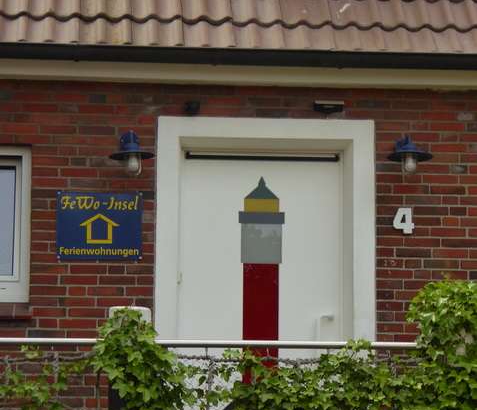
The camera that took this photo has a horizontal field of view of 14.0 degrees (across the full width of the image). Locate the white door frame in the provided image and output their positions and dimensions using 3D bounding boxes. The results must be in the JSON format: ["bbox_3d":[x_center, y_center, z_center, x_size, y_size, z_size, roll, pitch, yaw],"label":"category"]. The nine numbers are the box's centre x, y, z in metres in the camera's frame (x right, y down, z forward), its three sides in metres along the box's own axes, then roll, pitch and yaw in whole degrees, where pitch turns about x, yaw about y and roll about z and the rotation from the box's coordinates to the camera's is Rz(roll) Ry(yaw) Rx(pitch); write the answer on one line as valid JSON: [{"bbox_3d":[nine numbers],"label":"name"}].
[{"bbox_3d":[0.155,0.632,11.528,1.300,2.300,0.200,1,-8,-7],"label":"white door frame"}]

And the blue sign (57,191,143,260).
[{"bbox_3d":[-0.808,0.125,11.377,0.495,0.395,0.020,1,-8,-7],"label":"blue sign"}]

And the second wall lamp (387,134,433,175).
[{"bbox_3d":[1.012,-0.292,11.537,0.265,0.270,0.310,1,-8,-7],"label":"second wall lamp"}]

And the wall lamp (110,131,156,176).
[{"bbox_3d":[-0.618,-0.304,11.322,0.265,0.270,0.310,1,-8,-7],"label":"wall lamp"}]

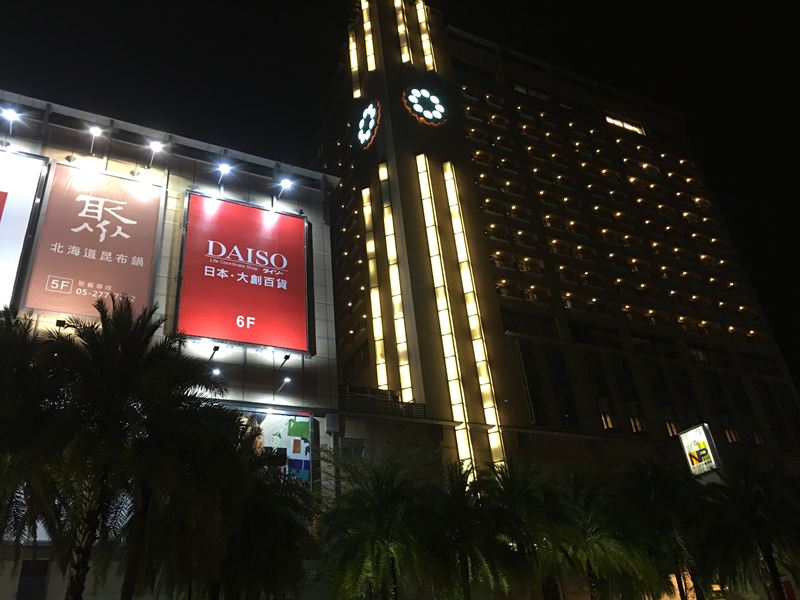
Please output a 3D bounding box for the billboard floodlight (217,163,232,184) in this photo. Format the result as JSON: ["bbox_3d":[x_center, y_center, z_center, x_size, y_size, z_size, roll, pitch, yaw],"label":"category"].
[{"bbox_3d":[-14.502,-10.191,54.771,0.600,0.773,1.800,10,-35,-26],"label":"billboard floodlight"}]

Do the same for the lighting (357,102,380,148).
[{"bbox_3d":[-3.714,-19.921,75.883,0.500,5.074,5.074,10,-35,-26],"label":"lighting"}]

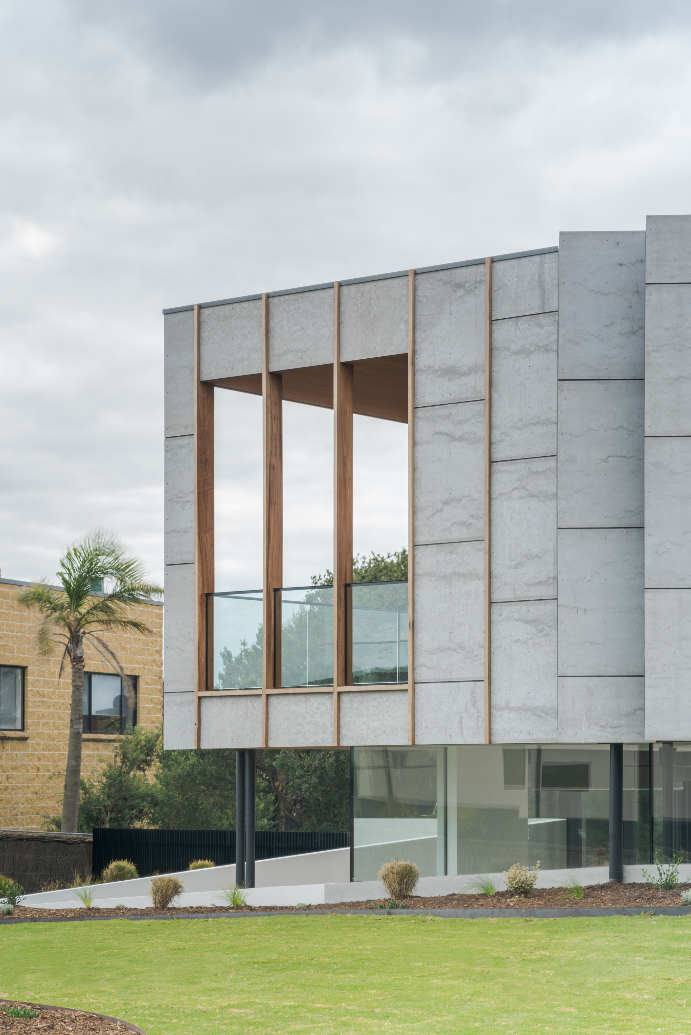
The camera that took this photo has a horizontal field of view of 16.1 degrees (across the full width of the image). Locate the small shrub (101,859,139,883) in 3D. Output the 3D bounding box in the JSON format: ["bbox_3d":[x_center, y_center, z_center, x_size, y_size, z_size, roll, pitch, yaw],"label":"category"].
[{"bbox_3d":[-2.358,3.731,25.610,0.358,0.297,0.370,0,-6,0],"label":"small shrub"}]

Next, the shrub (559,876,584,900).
[{"bbox_3d":[1.802,2.950,19.454,0.182,0.188,0.200,0,-6,0],"label":"shrub"}]

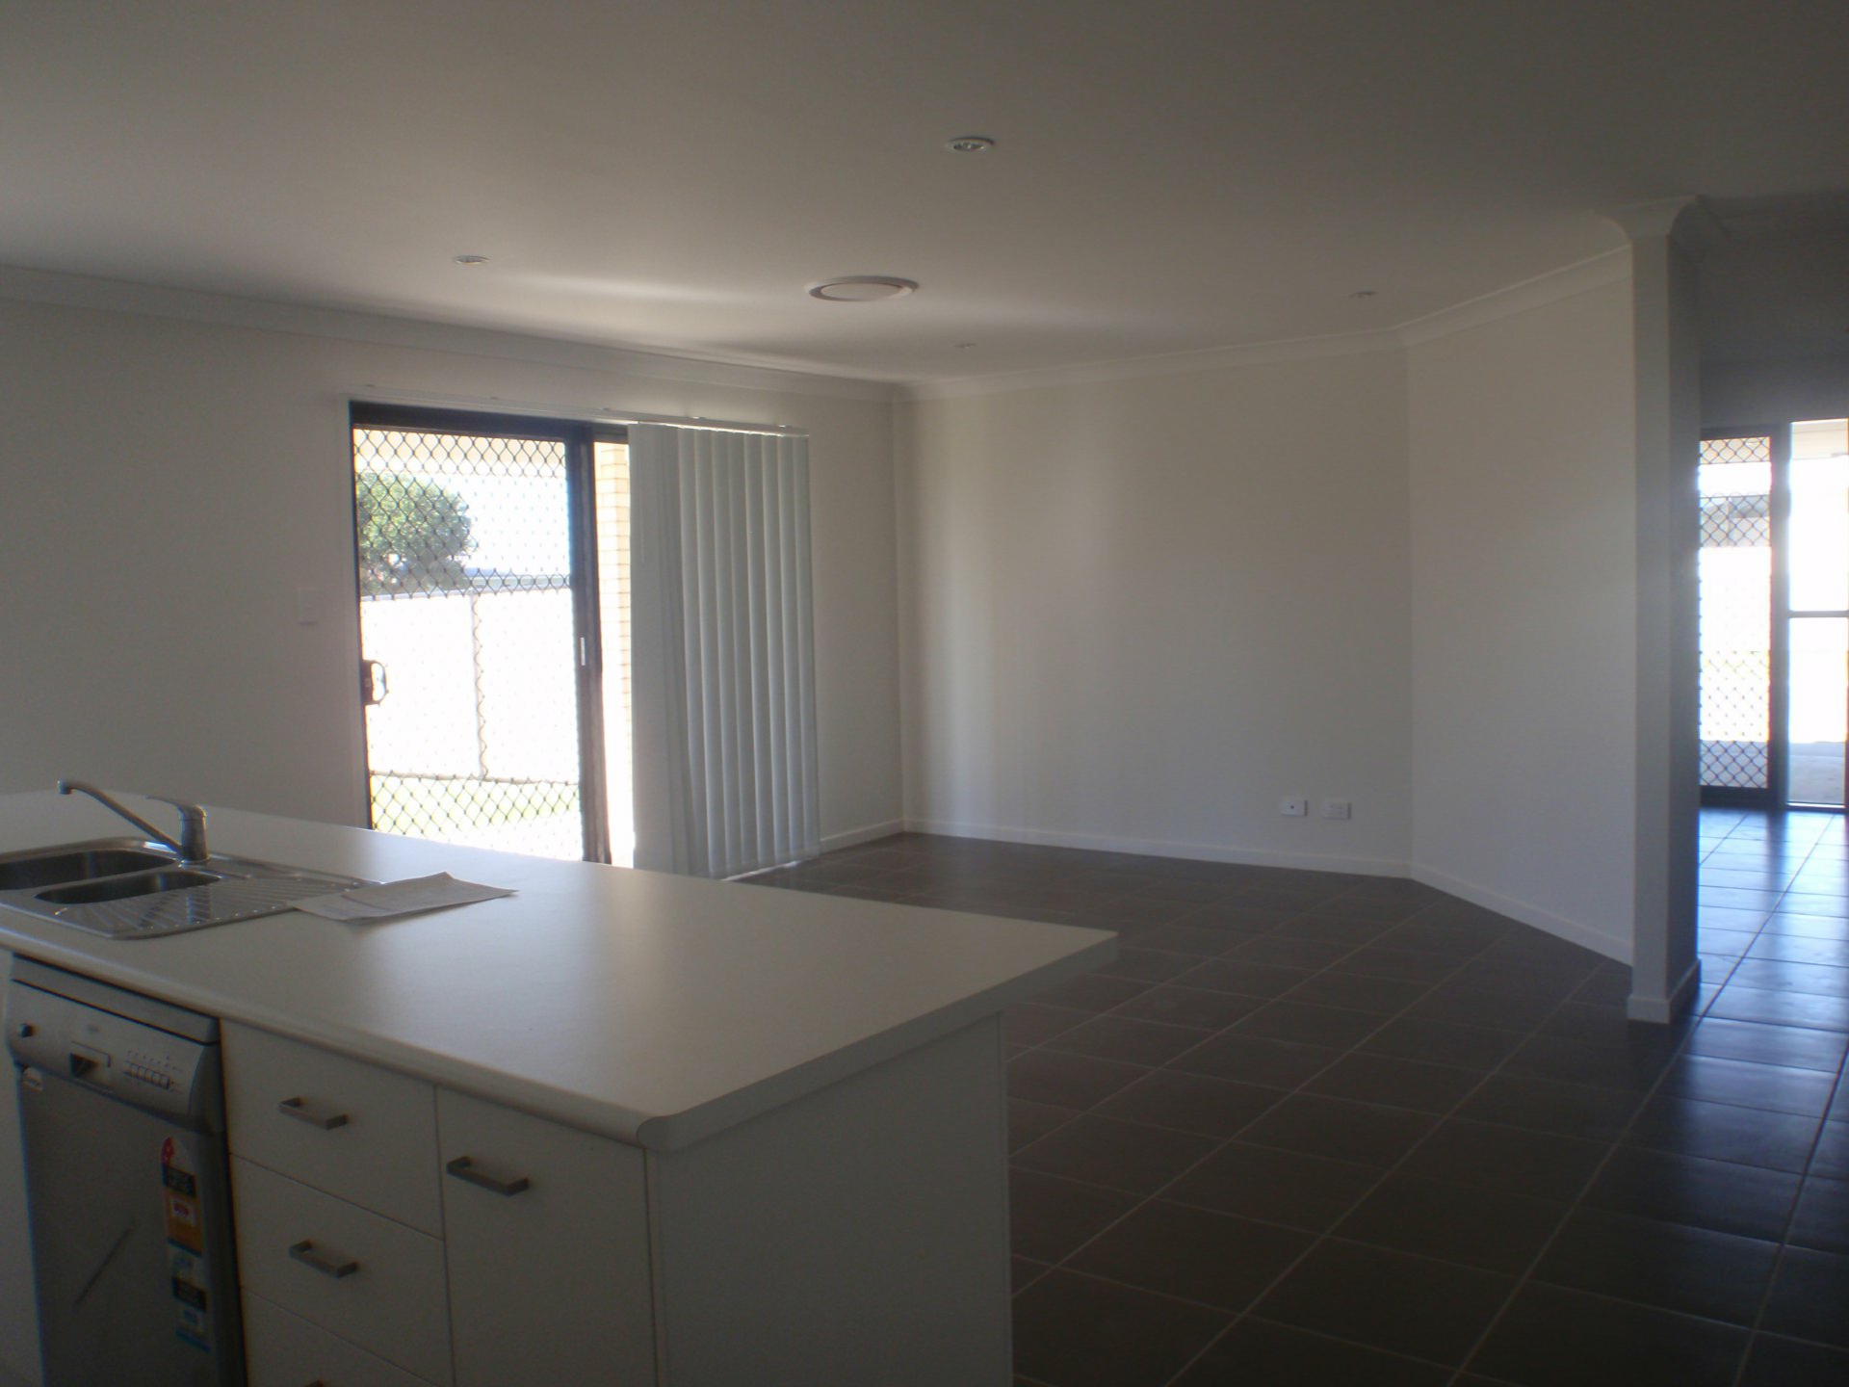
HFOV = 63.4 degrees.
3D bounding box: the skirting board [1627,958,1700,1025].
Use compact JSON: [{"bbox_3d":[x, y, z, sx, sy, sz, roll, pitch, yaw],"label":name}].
[{"bbox_3d":[2.300,0.920,4.634,0.116,0.067,0.539,1,5,36],"label":"skirting board"}]

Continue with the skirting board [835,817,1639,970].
[{"bbox_3d":[1.140,0.826,6.696,4.110,0.067,1.277,1,5,36],"label":"skirting board"}]

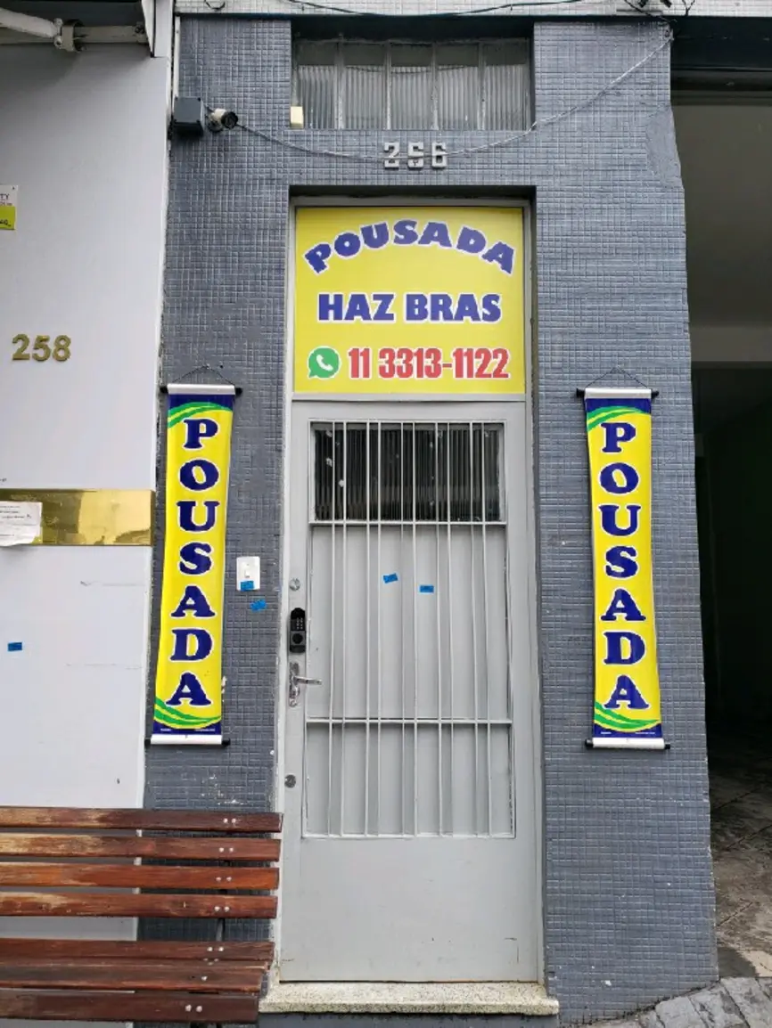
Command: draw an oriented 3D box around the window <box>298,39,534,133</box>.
[{"bbox_3d":[0.107,-1.719,3.128,0.940,0.434,0.050,0,-7,0],"label":"window"}]

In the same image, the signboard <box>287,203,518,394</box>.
[{"bbox_3d":[0.090,-0.840,3.015,0.895,0.762,0.020,0,-7,0],"label":"signboard"}]

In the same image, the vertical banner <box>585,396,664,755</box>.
[{"bbox_3d":[0.853,0.178,2.772,0.265,1.297,0.040,0,-7,0],"label":"vertical banner"}]

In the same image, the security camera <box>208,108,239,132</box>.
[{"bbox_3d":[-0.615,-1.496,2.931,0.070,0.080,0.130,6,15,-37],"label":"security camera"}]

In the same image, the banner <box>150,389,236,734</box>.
[{"bbox_3d":[-0.688,0.165,2.777,0.265,1.295,0.040,0,-7,0],"label":"banner"}]

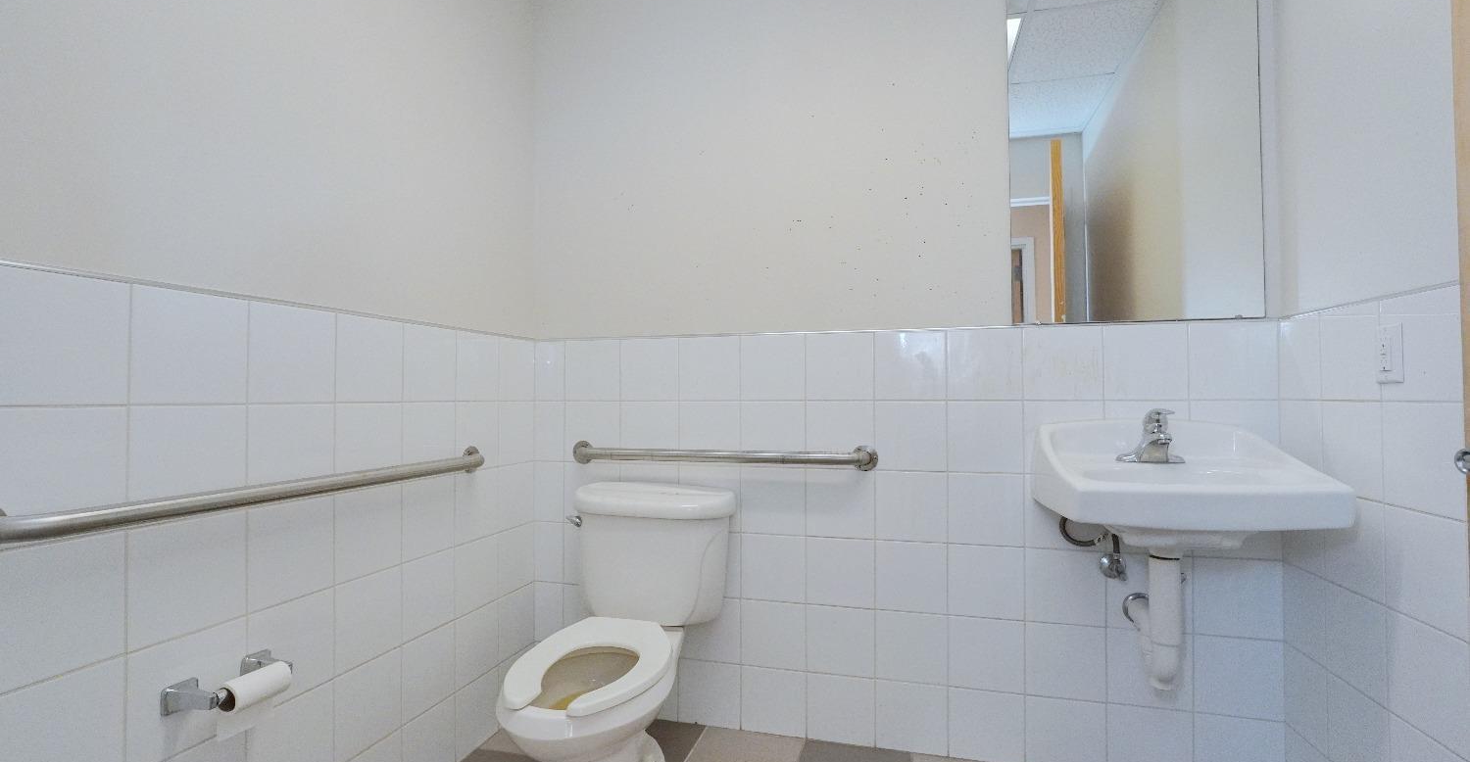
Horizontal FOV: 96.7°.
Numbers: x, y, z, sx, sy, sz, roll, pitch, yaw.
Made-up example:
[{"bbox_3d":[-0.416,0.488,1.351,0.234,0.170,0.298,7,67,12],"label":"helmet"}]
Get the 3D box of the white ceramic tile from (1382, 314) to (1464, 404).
[{"bbox_3d":[1.276,-0.048,1.214,0.010,0.175,0.200,0,-1,15],"label":"white ceramic tile"}]

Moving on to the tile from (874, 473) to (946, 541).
[{"bbox_3d":[0.511,0.362,1.900,0.200,0.200,0.010,0,-1,15],"label":"tile"}]

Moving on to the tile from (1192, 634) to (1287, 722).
[{"bbox_3d":[1.298,0.765,1.686,0.200,0.201,0.009,0,-1,15],"label":"tile"}]

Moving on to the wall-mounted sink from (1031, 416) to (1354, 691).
[{"bbox_3d":[1.004,0.400,1.528,0.510,0.605,0.450,0,-1,15],"label":"wall-mounted sink"}]

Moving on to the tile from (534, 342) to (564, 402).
[{"bbox_3d":[-0.619,-0.035,2.192,0.110,0.200,0.010,0,-1,15],"label":"tile"}]

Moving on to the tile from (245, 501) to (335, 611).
[{"bbox_3d":[-0.921,0.353,1.361,0.009,0.201,0.200,0,-1,15],"label":"tile"}]

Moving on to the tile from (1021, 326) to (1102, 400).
[{"bbox_3d":[0.900,-0.046,1.797,0.200,0.200,0.010,-1,-1,15],"label":"tile"}]

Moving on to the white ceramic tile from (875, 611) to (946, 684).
[{"bbox_3d":[0.511,0.767,1.885,0.200,0.200,0.010,-1,-1,15],"label":"white ceramic tile"}]

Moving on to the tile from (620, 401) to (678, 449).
[{"bbox_3d":[-0.274,0.166,2.106,0.200,0.200,0.010,-1,-1,15],"label":"tile"}]

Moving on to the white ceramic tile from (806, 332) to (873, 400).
[{"bbox_3d":[0.314,-0.043,1.958,0.200,0.201,0.009,0,-1,15],"label":"white ceramic tile"}]

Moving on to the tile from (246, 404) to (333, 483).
[{"bbox_3d":[-0.923,0.150,1.367,0.010,0.200,0.200,-1,-1,15],"label":"tile"}]

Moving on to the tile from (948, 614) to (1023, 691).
[{"bbox_3d":[0.705,0.763,1.829,0.200,0.200,0.010,0,-1,15],"label":"tile"}]

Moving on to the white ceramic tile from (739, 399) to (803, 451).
[{"bbox_3d":[0.119,0.162,2.005,0.200,0.201,0.009,0,-1,15],"label":"white ceramic tile"}]

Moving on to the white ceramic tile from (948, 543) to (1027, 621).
[{"bbox_3d":[0.706,0.563,1.837,0.200,0.200,0.010,-1,-1,15],"label":"white ceramic tile"}]

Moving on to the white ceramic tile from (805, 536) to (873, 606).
[{"bbox_3d":[0.315,0.567,1.949,0.200,0.200,0.010,0,-1,15],"label":"white ceramic tile"}]

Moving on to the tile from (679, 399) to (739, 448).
[{"bbox_3d":[-0.078,0.163,2.056,0.200,0.201,0.009,0,-1,15],"label":"tile"}]

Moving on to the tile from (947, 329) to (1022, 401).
[{"bbox_3d":[0.706,-0.046,1.855,0.200,0.200,0.010,0,-1,15],"label":"tile"}]

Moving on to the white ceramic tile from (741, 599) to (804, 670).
[{"bbox_3d":[0.119,0.771,1.998,0.200,0.200,0.010,0,-1,15],"label":"white ceramic tile"}]

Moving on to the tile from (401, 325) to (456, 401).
[{"bbox_3d":[-0.813,-0.043,1.741,0.010,0.200,0.199,0,-1,16],"label":"tile"}]

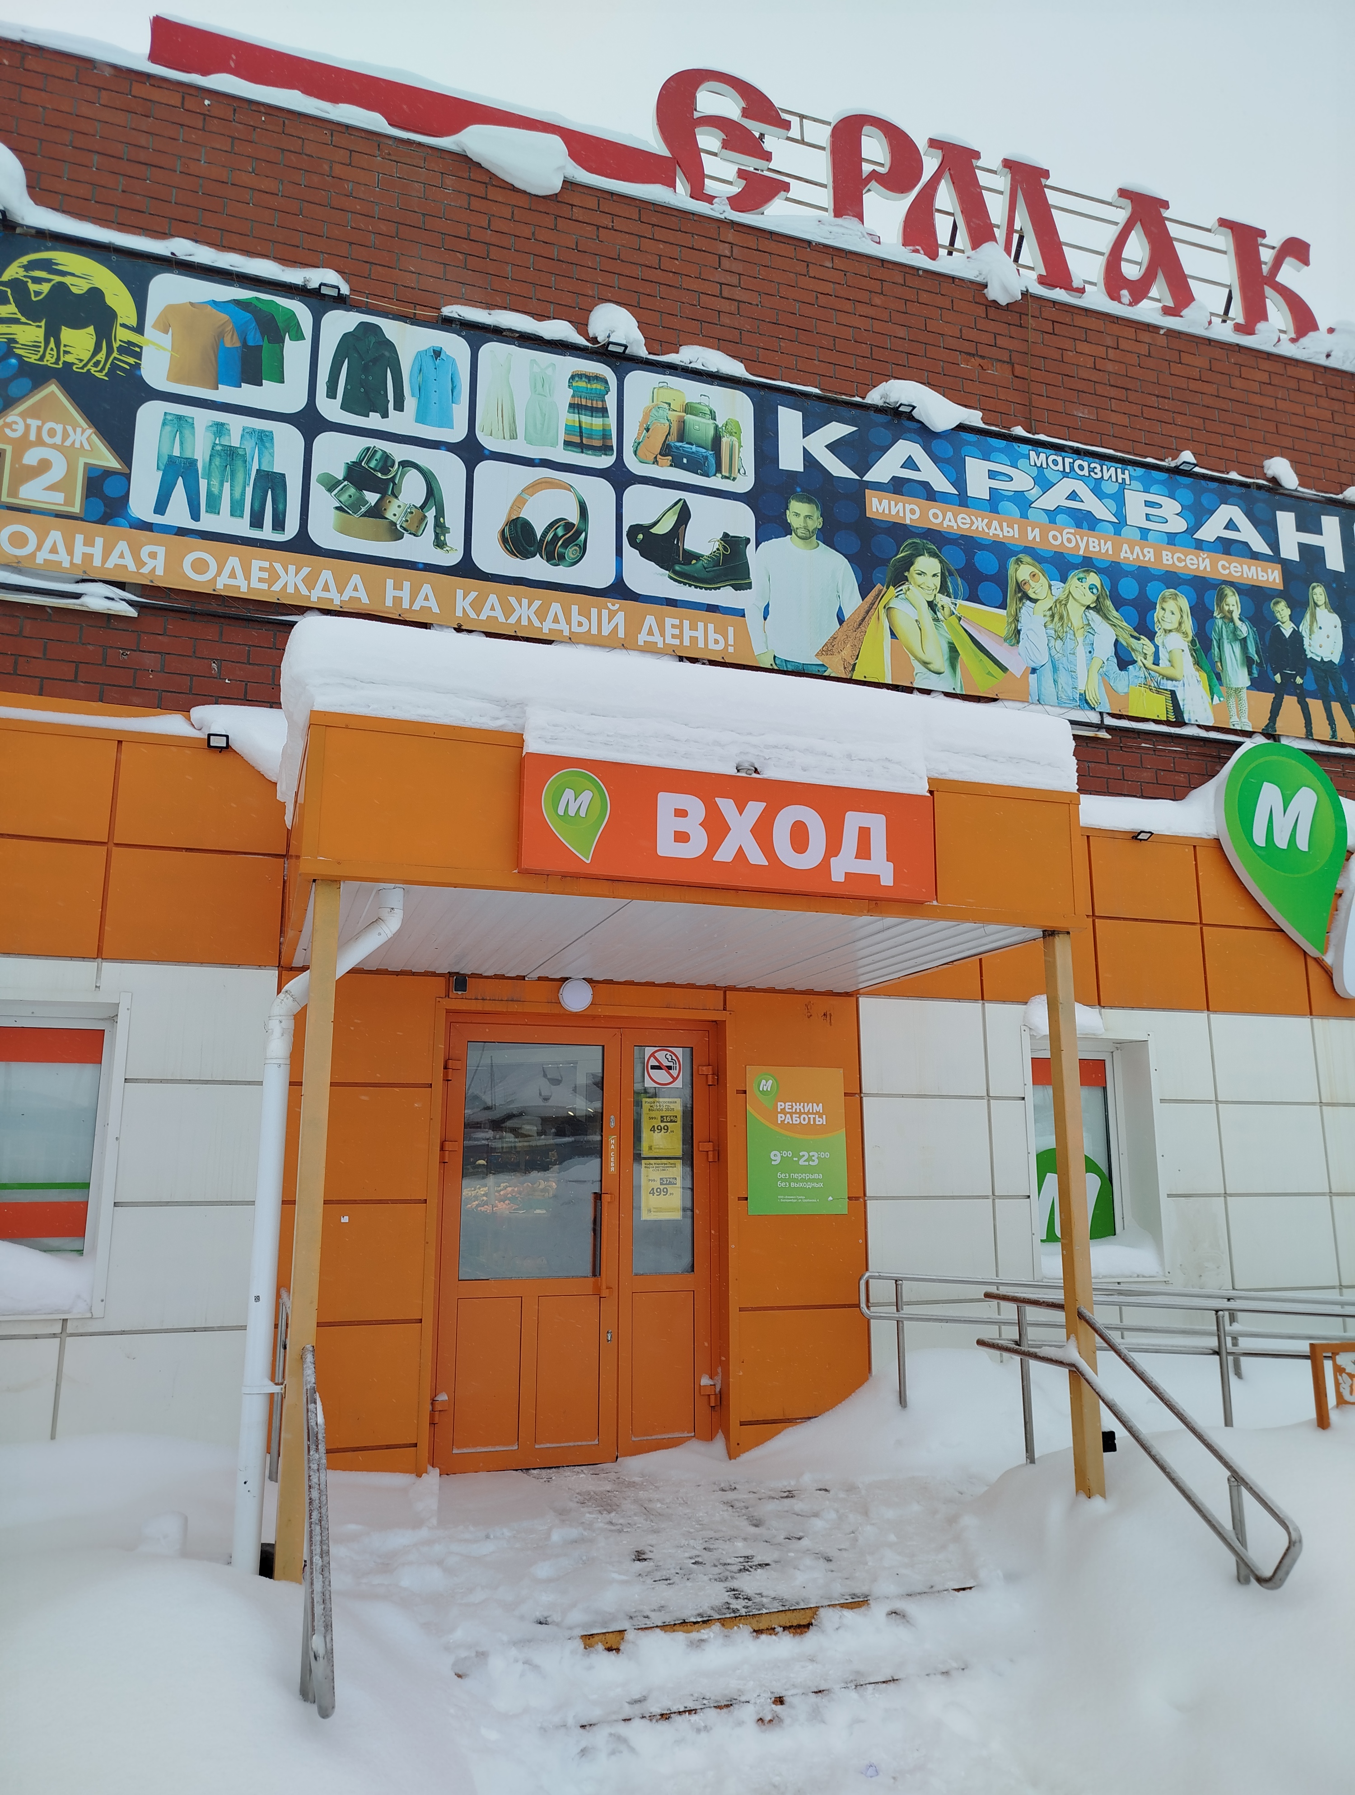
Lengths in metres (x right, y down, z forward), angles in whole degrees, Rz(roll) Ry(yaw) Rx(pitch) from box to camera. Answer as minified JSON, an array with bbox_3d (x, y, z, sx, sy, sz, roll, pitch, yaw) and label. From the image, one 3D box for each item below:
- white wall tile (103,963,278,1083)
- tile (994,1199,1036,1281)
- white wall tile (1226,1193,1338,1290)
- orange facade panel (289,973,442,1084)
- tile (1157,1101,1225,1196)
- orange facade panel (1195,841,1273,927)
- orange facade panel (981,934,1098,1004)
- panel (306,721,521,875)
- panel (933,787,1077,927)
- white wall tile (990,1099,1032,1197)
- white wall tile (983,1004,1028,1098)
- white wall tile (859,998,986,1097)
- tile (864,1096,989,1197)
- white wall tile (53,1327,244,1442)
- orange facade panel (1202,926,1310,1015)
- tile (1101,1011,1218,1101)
[{"bbox_3d":[-2.245,0.571,5.724,0.753,0.524,0.030,4,-13,-18],"label":"white wall tile"},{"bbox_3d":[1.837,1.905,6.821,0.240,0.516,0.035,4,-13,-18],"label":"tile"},{"bbox_3d":[3.555,2.031,7.393,0.761,0.516,0.040,4,-13,-18],"label":"white wall tile"},{"bbox_3d":[-1.504,0.627,5.970,0.779,0.518,0.040,4,-13,-18],"label":"orange facade panel"},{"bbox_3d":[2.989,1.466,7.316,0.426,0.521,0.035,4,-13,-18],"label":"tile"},{"bbox_3d":[3.581,-0.049,7.862,0.770,0.484,0.030,4,-13,-18],"label":"orange facade panel"},{"bbox_3d":[2.085,0.355,7.247,0.763,0.515,0.040,4,-13,-18],"label":"orange facade panel"},{"bbox_3d":[-0.879,-0.326,4.233,0.713,0.455,0.035,4,-13,-18],"label":"panel"},{"bbox_3d":[1.291,-0.175,4.988,0.667,0.462,0.040,4,-13,-18],"label":"panel"},{"bbox_3d":[1.838,1.388,6.956,0.223,0.521,0.030,4,-13,-18],"label":"white wall tile"},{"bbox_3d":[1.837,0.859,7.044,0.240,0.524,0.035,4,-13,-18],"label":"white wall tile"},{"bbox_3d":[1.352,0.828,6.898,0.740,0.518,0.040,4,-13,-18],"label":"white wall tile"},{"bbox_3d":[1.350,1.349,6.770,0.760,0.521,0.035,4,-13,-18],"label":"tile"},{"bbox_3d":[-2.232,2.135,5.353,0.745,0.518,0.035,4,-13,-18],"label":"white wall tile"},{"bbox_3d":[3.580,0.459,7.754,0.770,0.523,0.030,4,-13,-18],"label":"orange facade panel"},{"bbox_3d":[2.826,0.930,7.374,0.768,0.524,0.035,4,-13,-18],"label":"tile"}]

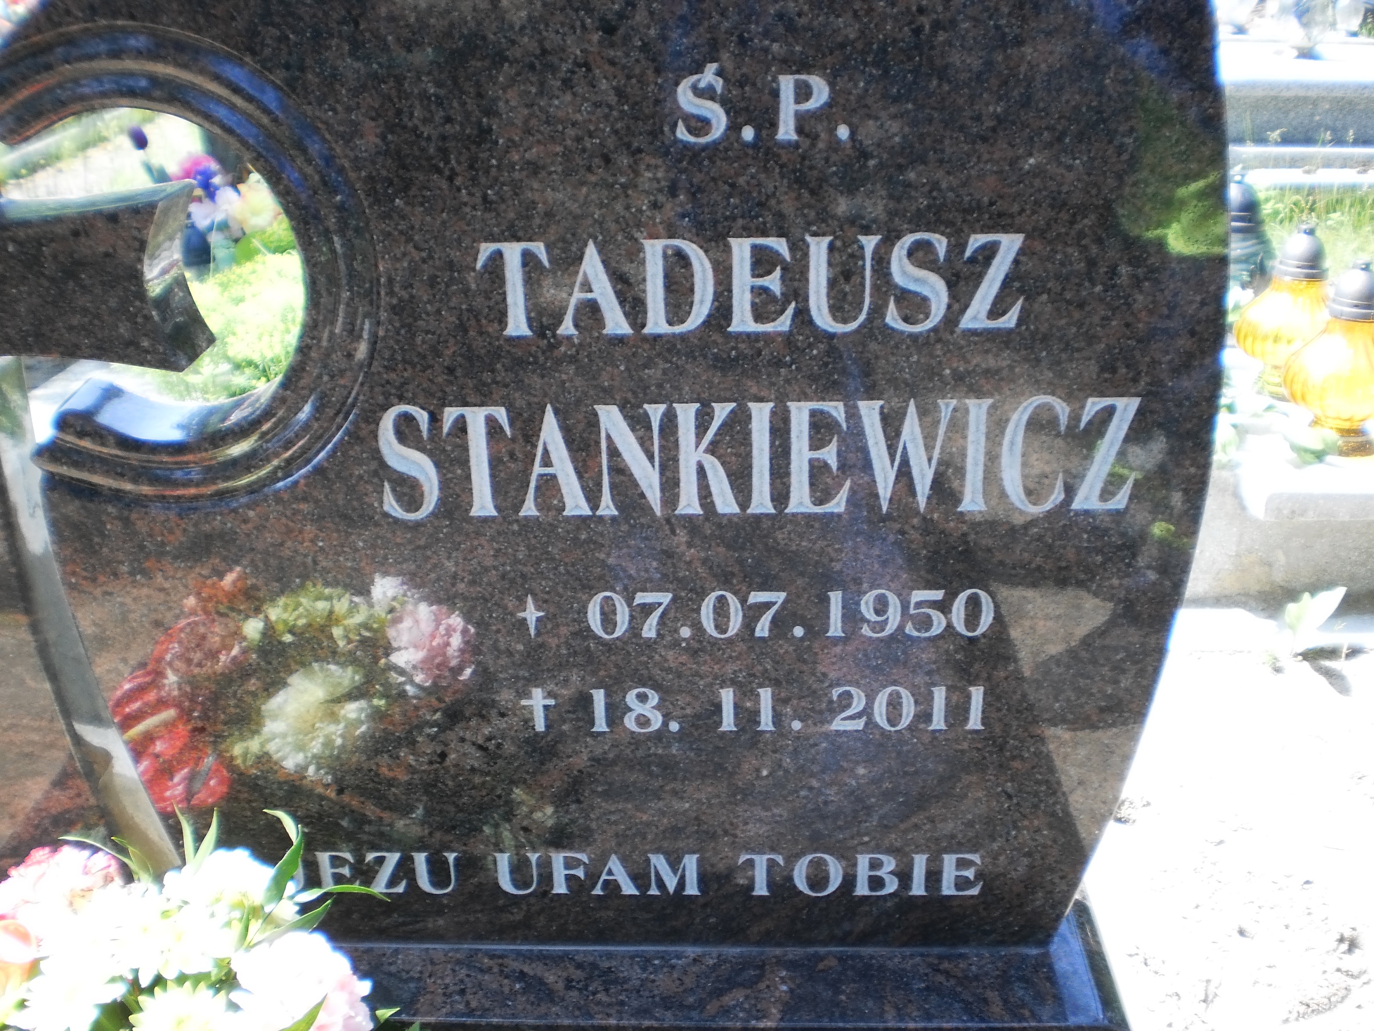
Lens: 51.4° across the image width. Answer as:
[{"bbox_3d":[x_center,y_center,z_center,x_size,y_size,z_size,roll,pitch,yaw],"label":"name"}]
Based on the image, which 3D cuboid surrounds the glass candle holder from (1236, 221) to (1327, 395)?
[{"bbox_3d":[0.973,-0.328,2.280,0.176,0.272,0.176,0,19,3],"label":"glass candle holder"}]

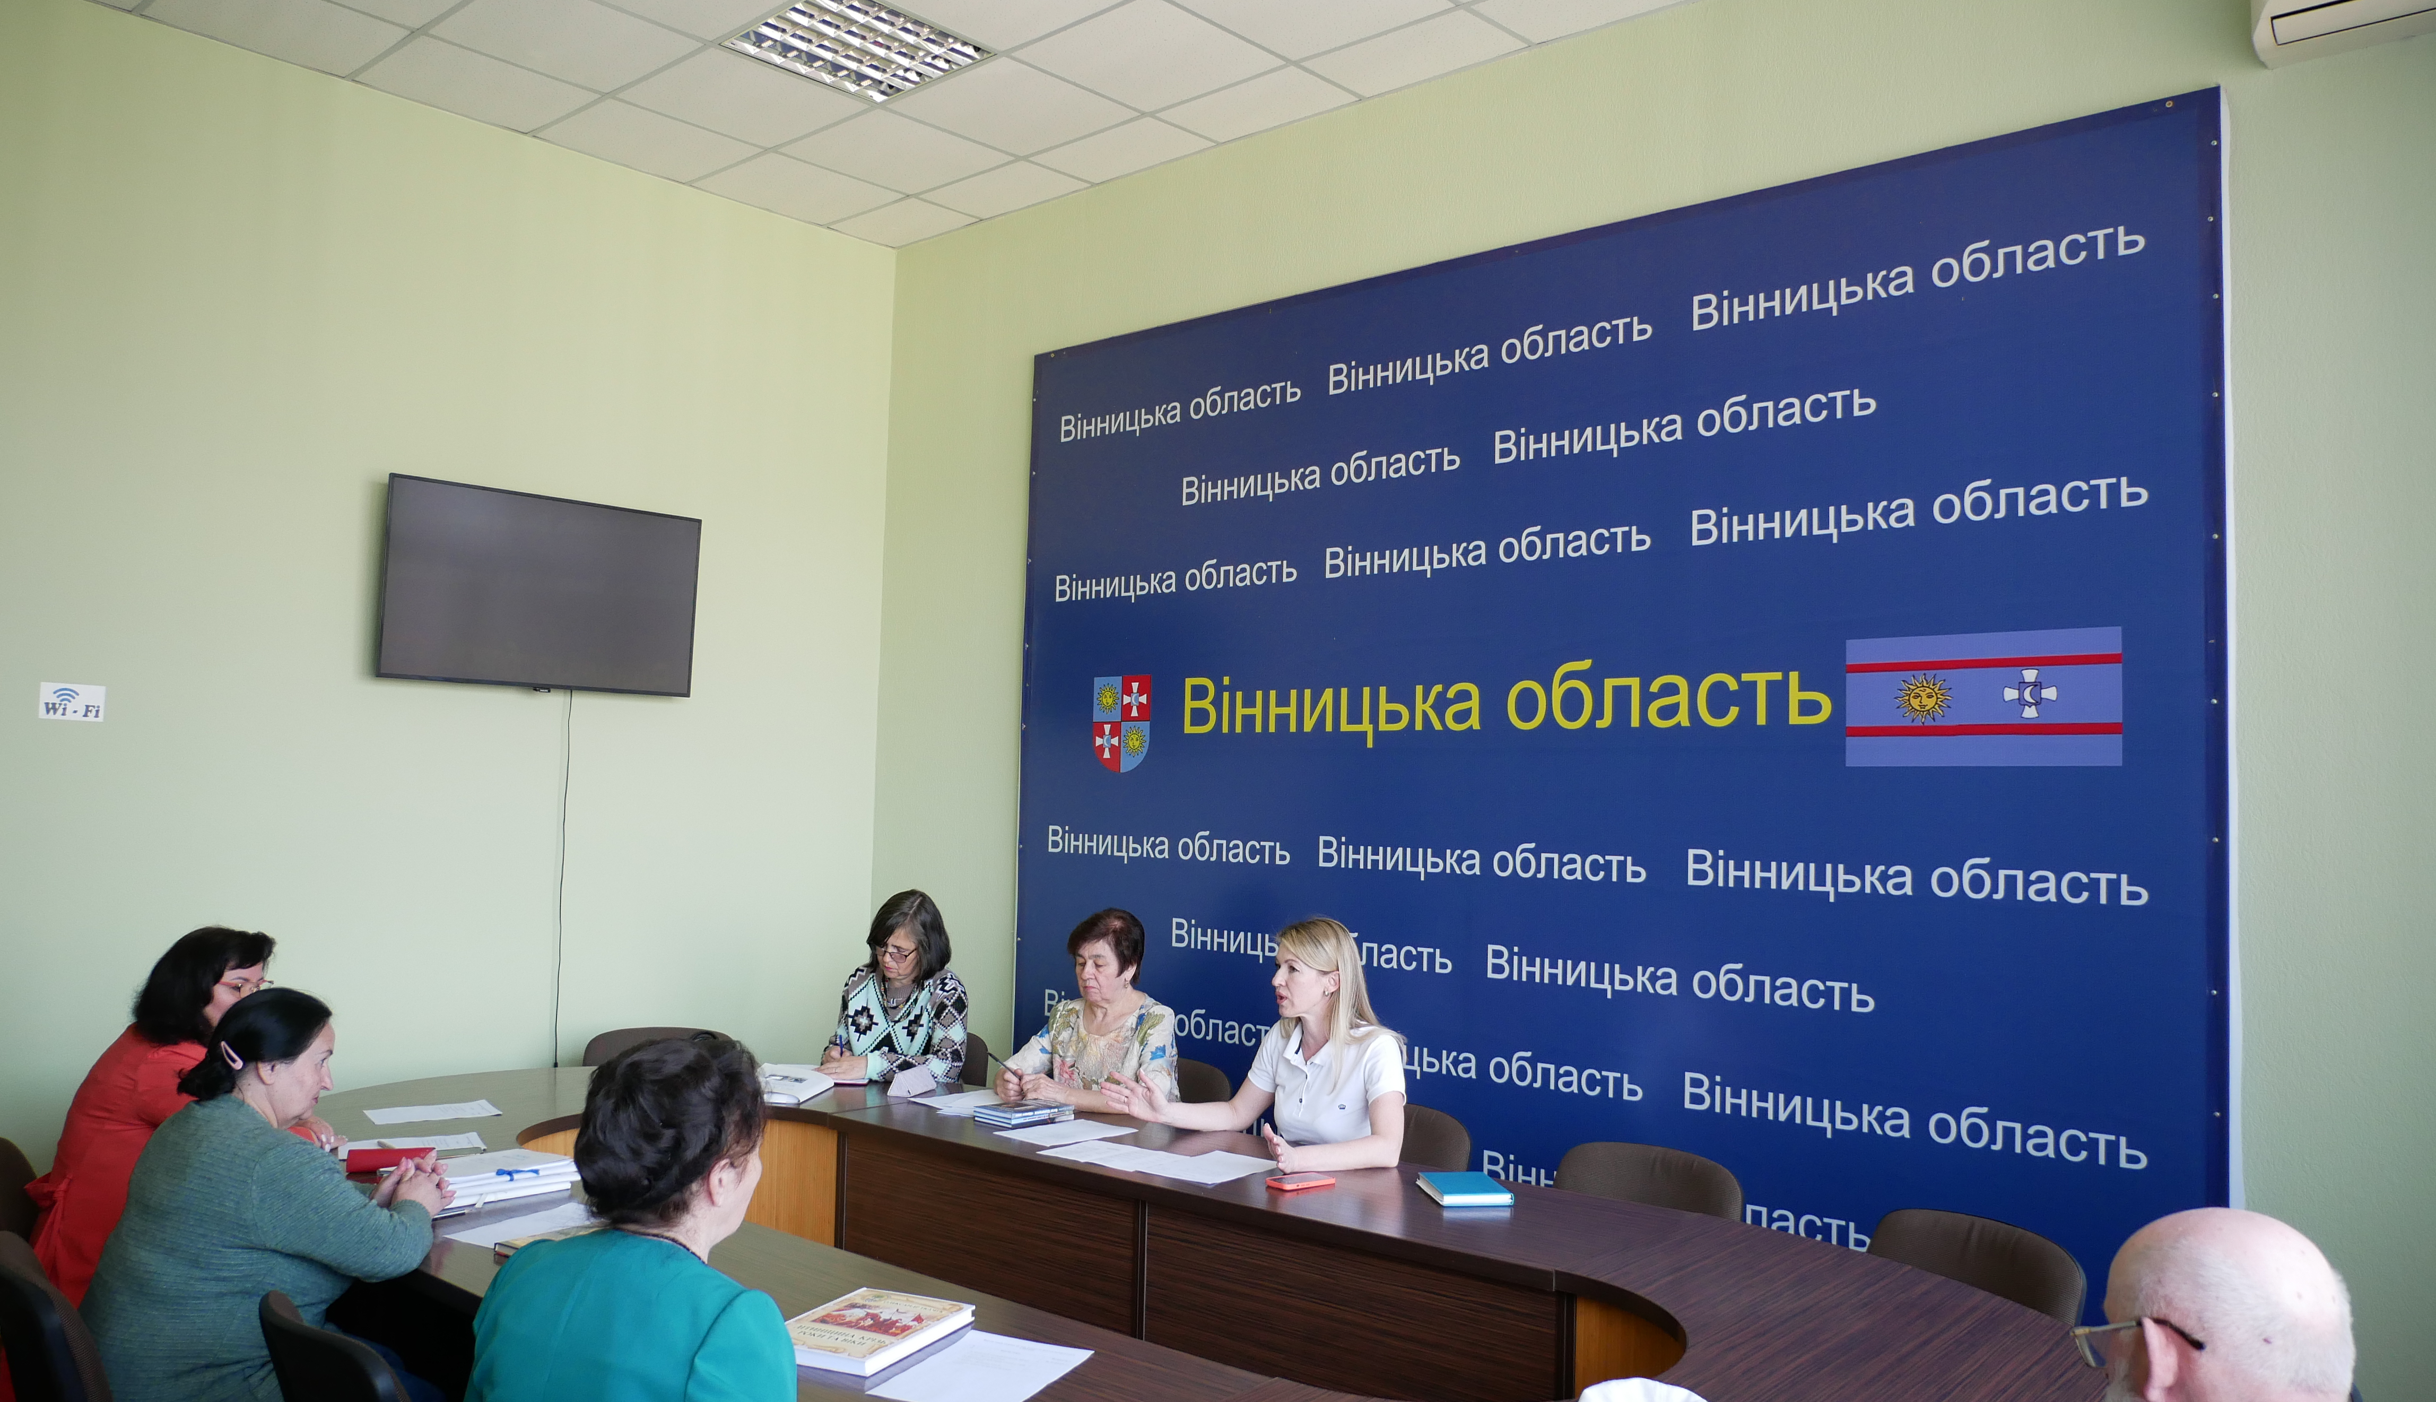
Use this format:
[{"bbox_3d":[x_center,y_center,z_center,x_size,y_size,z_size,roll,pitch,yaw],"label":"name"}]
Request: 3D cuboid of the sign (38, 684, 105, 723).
[{"bbox_3d":[-3.202,0.004,4.726,0.004,0.097,0.155,-1,-4,42],"label":"sign"}]

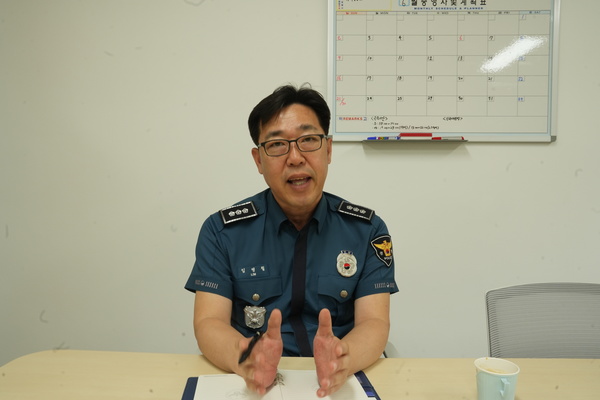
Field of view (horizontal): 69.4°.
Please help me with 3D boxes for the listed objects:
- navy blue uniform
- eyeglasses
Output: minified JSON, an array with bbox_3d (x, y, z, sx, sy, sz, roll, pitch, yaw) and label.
[{"bbox_3d":[-0.020,0.195,1.065,0.500,0.470,0.280,0,3,0],"label":"navy blue uniform"},{"bbox_3d":[-0.015,-0.119,0.970,0.146,0.043,0.140,-7,6,1],"label":"eyeglasses"}]

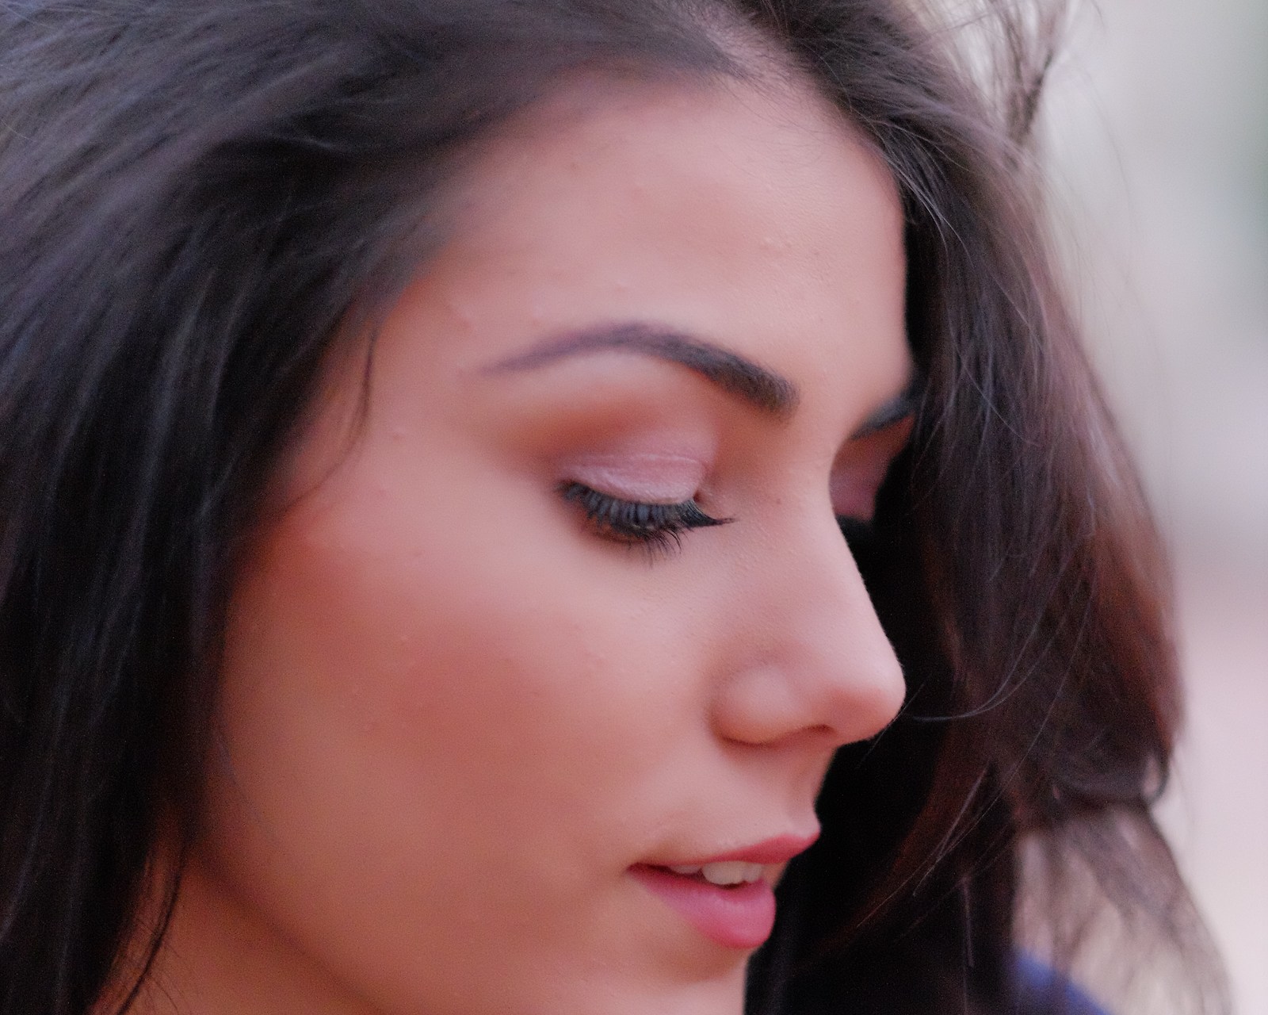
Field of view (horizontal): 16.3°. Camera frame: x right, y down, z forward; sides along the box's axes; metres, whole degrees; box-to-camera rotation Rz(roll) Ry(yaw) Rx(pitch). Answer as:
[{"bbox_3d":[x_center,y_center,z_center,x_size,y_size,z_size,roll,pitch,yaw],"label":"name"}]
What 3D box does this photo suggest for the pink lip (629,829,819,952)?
[{"bbox_3d":[0.021,0.070,0.820,0.022,0.023,0.049,7,-5,36],"label":"pink lip"}]

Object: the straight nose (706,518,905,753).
[{"bbox_3d":[0.035,0.024,0.820,0.028,0.043,0.034,7,-5,36],"label":"straight nose"}]

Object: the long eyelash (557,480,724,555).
[{"bbox_3d":[0.002,0.002,0.810,0.031,0.012,0.012,8,1,-42],"label":"long eyelash"}]

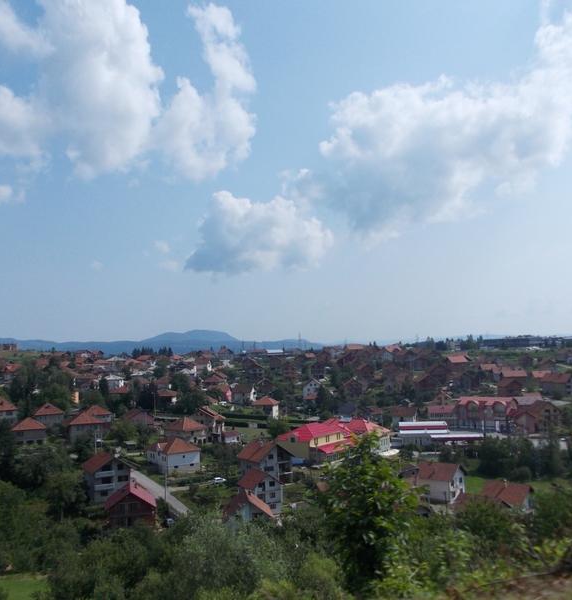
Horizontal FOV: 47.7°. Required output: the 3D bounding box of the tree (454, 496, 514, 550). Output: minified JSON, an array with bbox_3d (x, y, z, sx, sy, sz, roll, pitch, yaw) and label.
[{"bbox_3d":[23.006,25.904,75.000,6.954,6.259,6.606,-1,-4,17],"label":"tree"}]

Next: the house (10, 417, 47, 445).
[{"bbox_3d":[-83.240,42.840,210.000,10.500,8.700,9.800,2,-5,-24],"label":"house"}]

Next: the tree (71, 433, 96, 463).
[{"bbox_3d":[-59.460,43.310,190.000,7.200,8.800,7.200,1,-4,-17],"label":"tree"}]

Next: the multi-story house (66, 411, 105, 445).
[{"bbox_3d":[-60.484,38.371,195.000,9.800,9.500,10.000,2,-4,-25],"label":"multi-story house"}]

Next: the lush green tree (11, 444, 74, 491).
[{"bbox_3d":[-57.197,39.345,152.000,15.033,10.805,12.778,1,-4,-21],"label":"lush green tree"}]

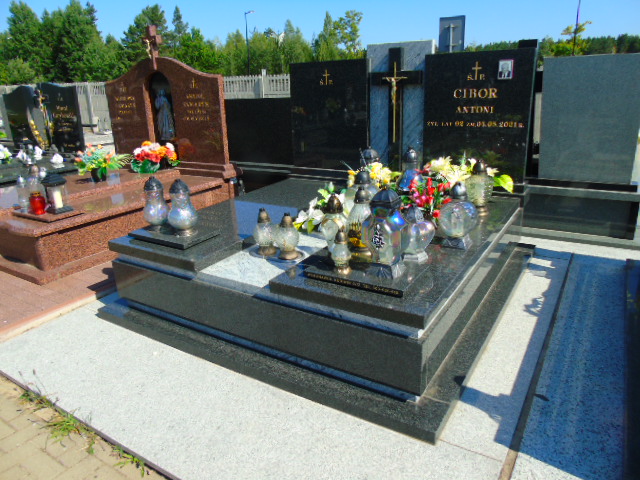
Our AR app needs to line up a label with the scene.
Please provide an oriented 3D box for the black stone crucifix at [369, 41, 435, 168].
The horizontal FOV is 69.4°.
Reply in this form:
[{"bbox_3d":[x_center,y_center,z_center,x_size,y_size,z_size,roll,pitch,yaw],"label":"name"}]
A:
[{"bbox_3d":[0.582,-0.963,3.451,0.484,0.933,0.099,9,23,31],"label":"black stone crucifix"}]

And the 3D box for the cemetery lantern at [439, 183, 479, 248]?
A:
[{"bbox_3d":[0.758,-0.135,2.513,0.190,0.353,0.140,9,21,31],"label":"cemetery lantern"}]

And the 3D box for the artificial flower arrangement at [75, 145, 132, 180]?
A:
[{"bbox_3d":[-2.302,-0.785,4.795,0.500,0.360,0.420,9,22,31],"label":"artificial flower arrangement"}]

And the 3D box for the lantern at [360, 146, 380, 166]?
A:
[{"bbox_3d":[0.392,-0.560,3.673,0.155,0.349,0.155,9,22,31],"label":"lantern"}]

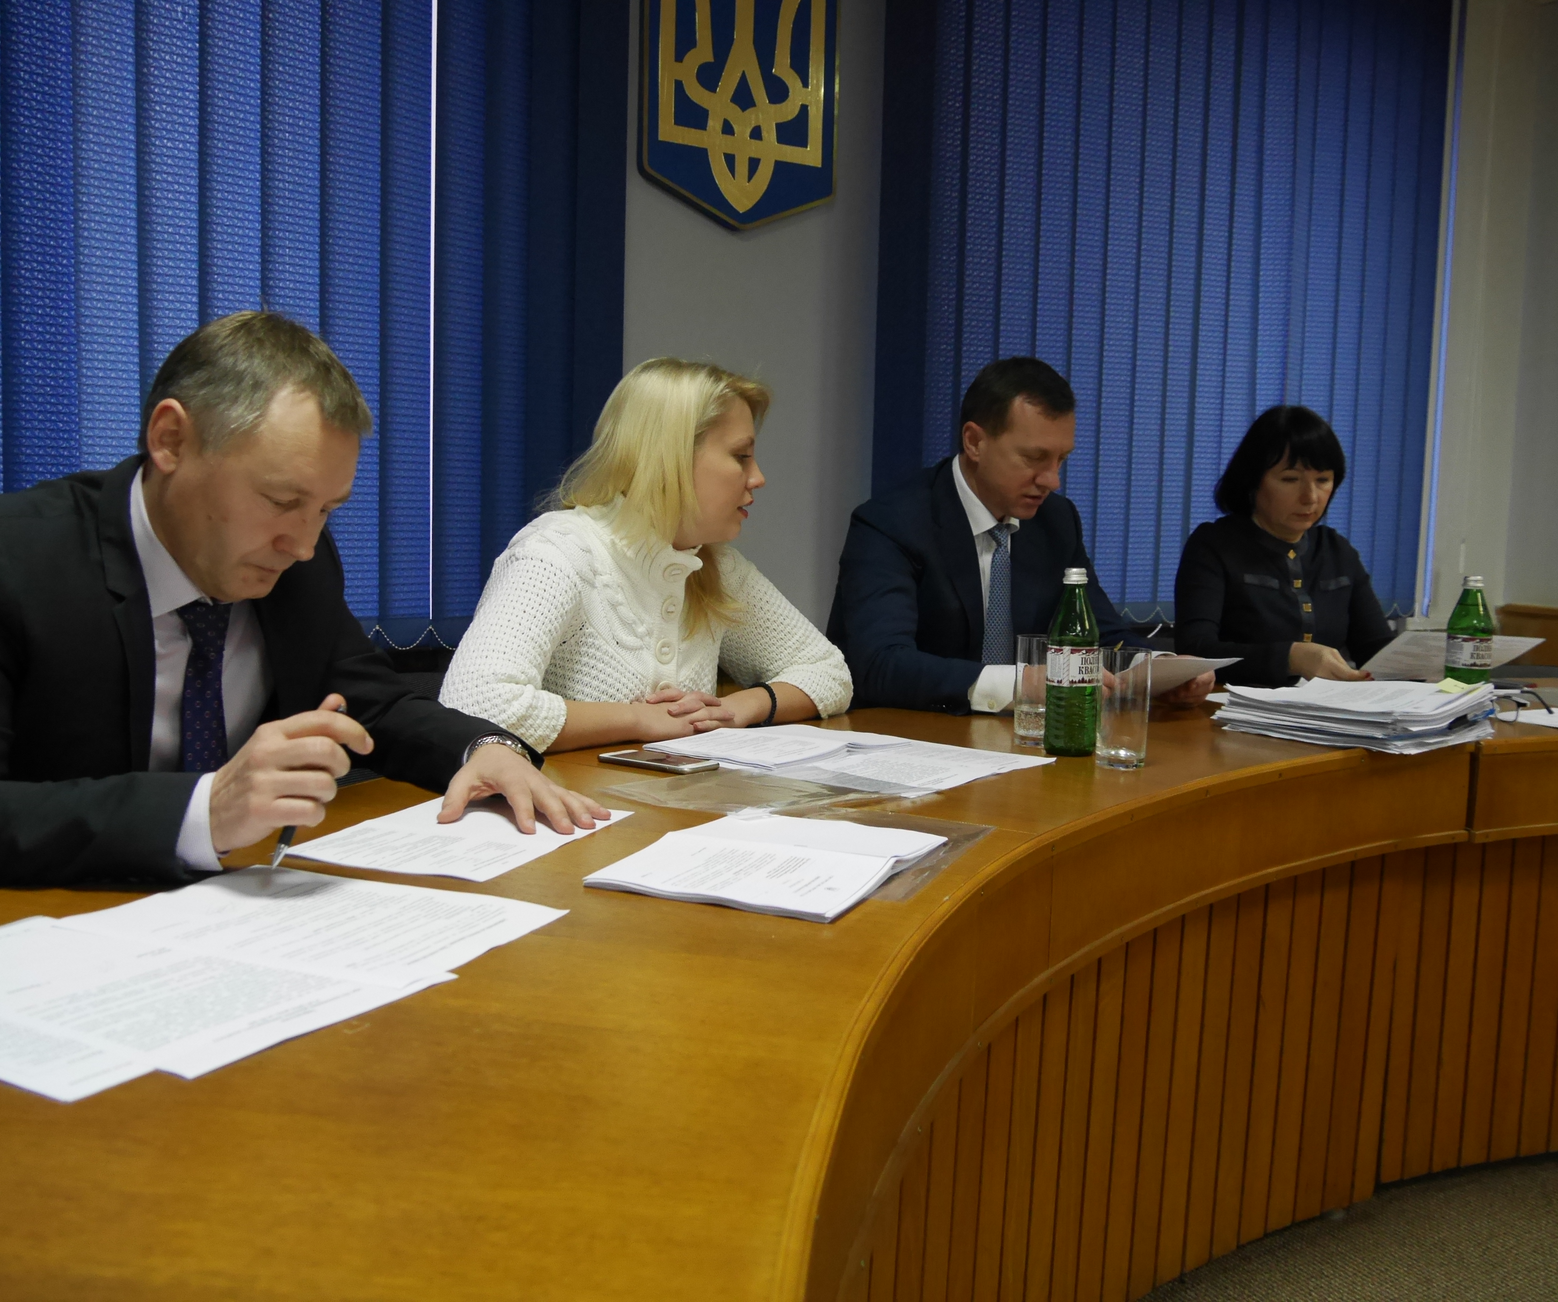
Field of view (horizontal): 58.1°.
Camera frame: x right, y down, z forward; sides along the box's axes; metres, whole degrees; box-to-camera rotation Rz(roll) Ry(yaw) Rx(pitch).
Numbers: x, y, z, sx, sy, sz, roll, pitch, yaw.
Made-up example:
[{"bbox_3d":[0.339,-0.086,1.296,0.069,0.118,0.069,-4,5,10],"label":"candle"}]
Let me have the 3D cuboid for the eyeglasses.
[{"bbox_3d":[1.156,0.090,2.264,0.050,0.042,0.138,-4,8,-43],"label":"eyeglasses"}]

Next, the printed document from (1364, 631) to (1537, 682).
[{"bbox_3d":[1.101,0.008,2.315,0.210,0.008,0.297,1,-13,9],"label":"printed document"}]

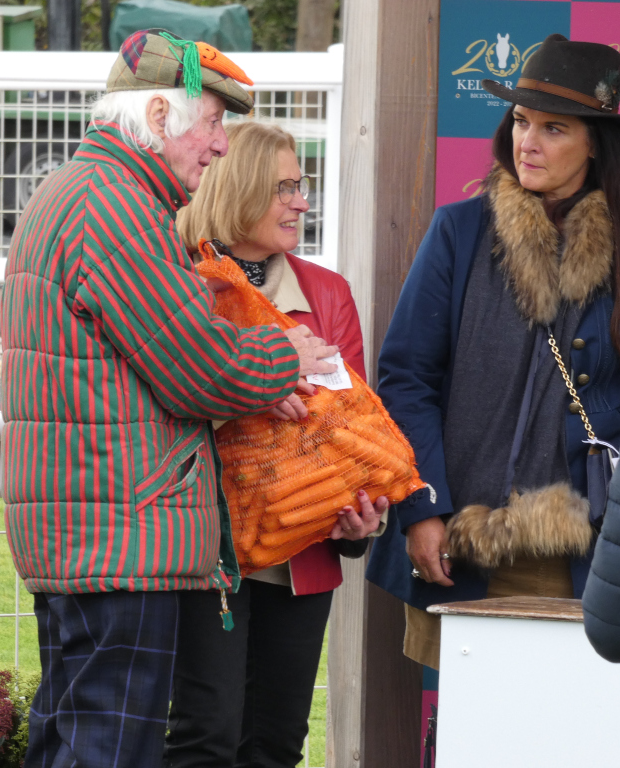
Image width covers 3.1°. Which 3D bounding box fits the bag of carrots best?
[{"bbox_3d":[-0.078,0.009,19.450,0.370,0.550,0.210,-24,2,0],"label":"bag of carrots"}]

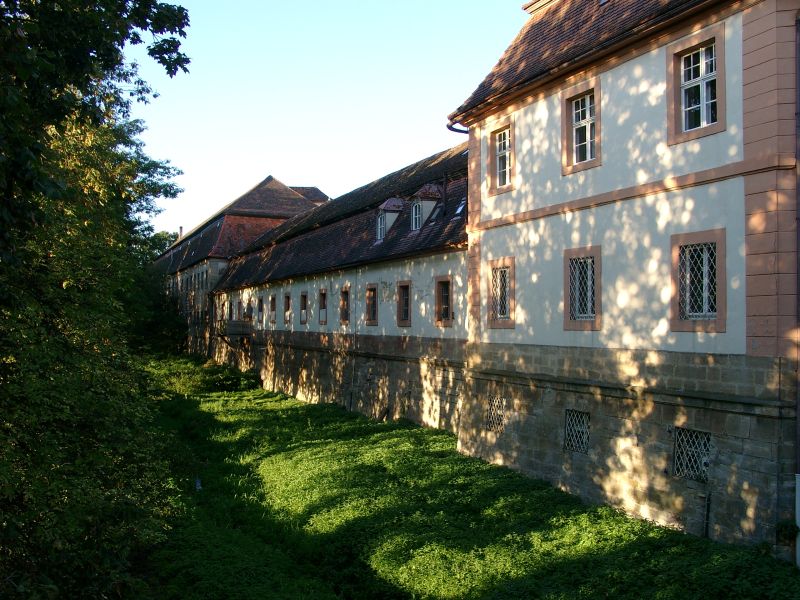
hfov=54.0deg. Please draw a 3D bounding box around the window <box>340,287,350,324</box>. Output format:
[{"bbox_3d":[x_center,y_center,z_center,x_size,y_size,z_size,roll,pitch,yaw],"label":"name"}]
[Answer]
[{"bbox_3d":[-2.394,0.289,35.763,0.220,1.750,1.277,1,-2,-24],"label":"window"}]

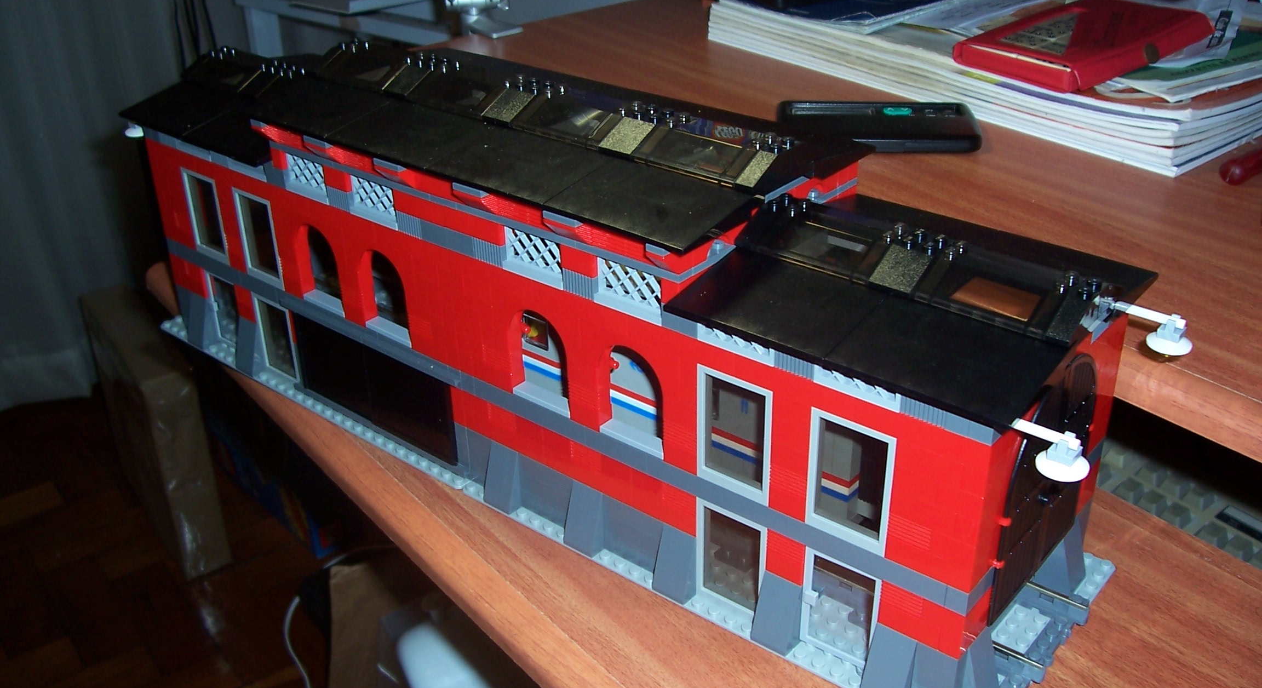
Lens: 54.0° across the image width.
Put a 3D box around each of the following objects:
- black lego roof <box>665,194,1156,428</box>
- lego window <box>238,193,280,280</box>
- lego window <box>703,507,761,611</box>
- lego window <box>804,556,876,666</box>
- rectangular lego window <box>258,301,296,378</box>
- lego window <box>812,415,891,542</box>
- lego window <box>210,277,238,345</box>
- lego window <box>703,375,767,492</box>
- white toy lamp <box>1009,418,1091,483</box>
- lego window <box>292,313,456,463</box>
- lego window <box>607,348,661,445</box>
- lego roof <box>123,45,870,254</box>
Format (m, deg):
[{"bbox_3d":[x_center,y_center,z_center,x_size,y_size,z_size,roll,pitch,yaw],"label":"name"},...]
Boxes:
[{"bbox_3d":[0.103,-0.026,0.436,0.128,0.024,0.128,21,35,35],"label":"black lego roof"},{"bbox_3d":[-0.181,-0.054,0.613,0.029,0.043,0.007,21,36,35],"label":"lego window"},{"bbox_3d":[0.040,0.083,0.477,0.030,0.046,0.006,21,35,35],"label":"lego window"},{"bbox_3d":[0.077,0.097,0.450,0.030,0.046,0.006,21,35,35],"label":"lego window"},{"bbox_3d":[-0.180,-0.004,0.640,0.029,0.043,0.007,21,36,35],"label":"rectangular lego window"},{"bbox_3d":[0.076,0.046,0.422,0.029,0.043,0.007,21,36,35],"label":"lego window"},{"bbox_3d":[-0.217,-0.015,0.668,0.030,0.046,0.006,21,35,35],"label":"lego window"},{"bbox_3d":[0.039,0.031,0.450,0.029,0.043,0.007,21,36,35],"label":"lego window"},{"bbox_3d":[0.125,0.031,0.373,0.028,0.015,0.016,21,35,35],"label":"white toy lamp"},{"bbox_3d":[-0.123,0.019,0.598,0.116,0.046,0.008,21,36,35],"label":"lego window"},{"bbox_3d":[0.002,0.019,0.478,0.032,0.043,0.007,21,35,35],"label":"lego window"},{"bbox_3d":[-0.086,-0.107,0.569,0.376,0.045,0.128,21,35,35],"label":"lego roof"}]

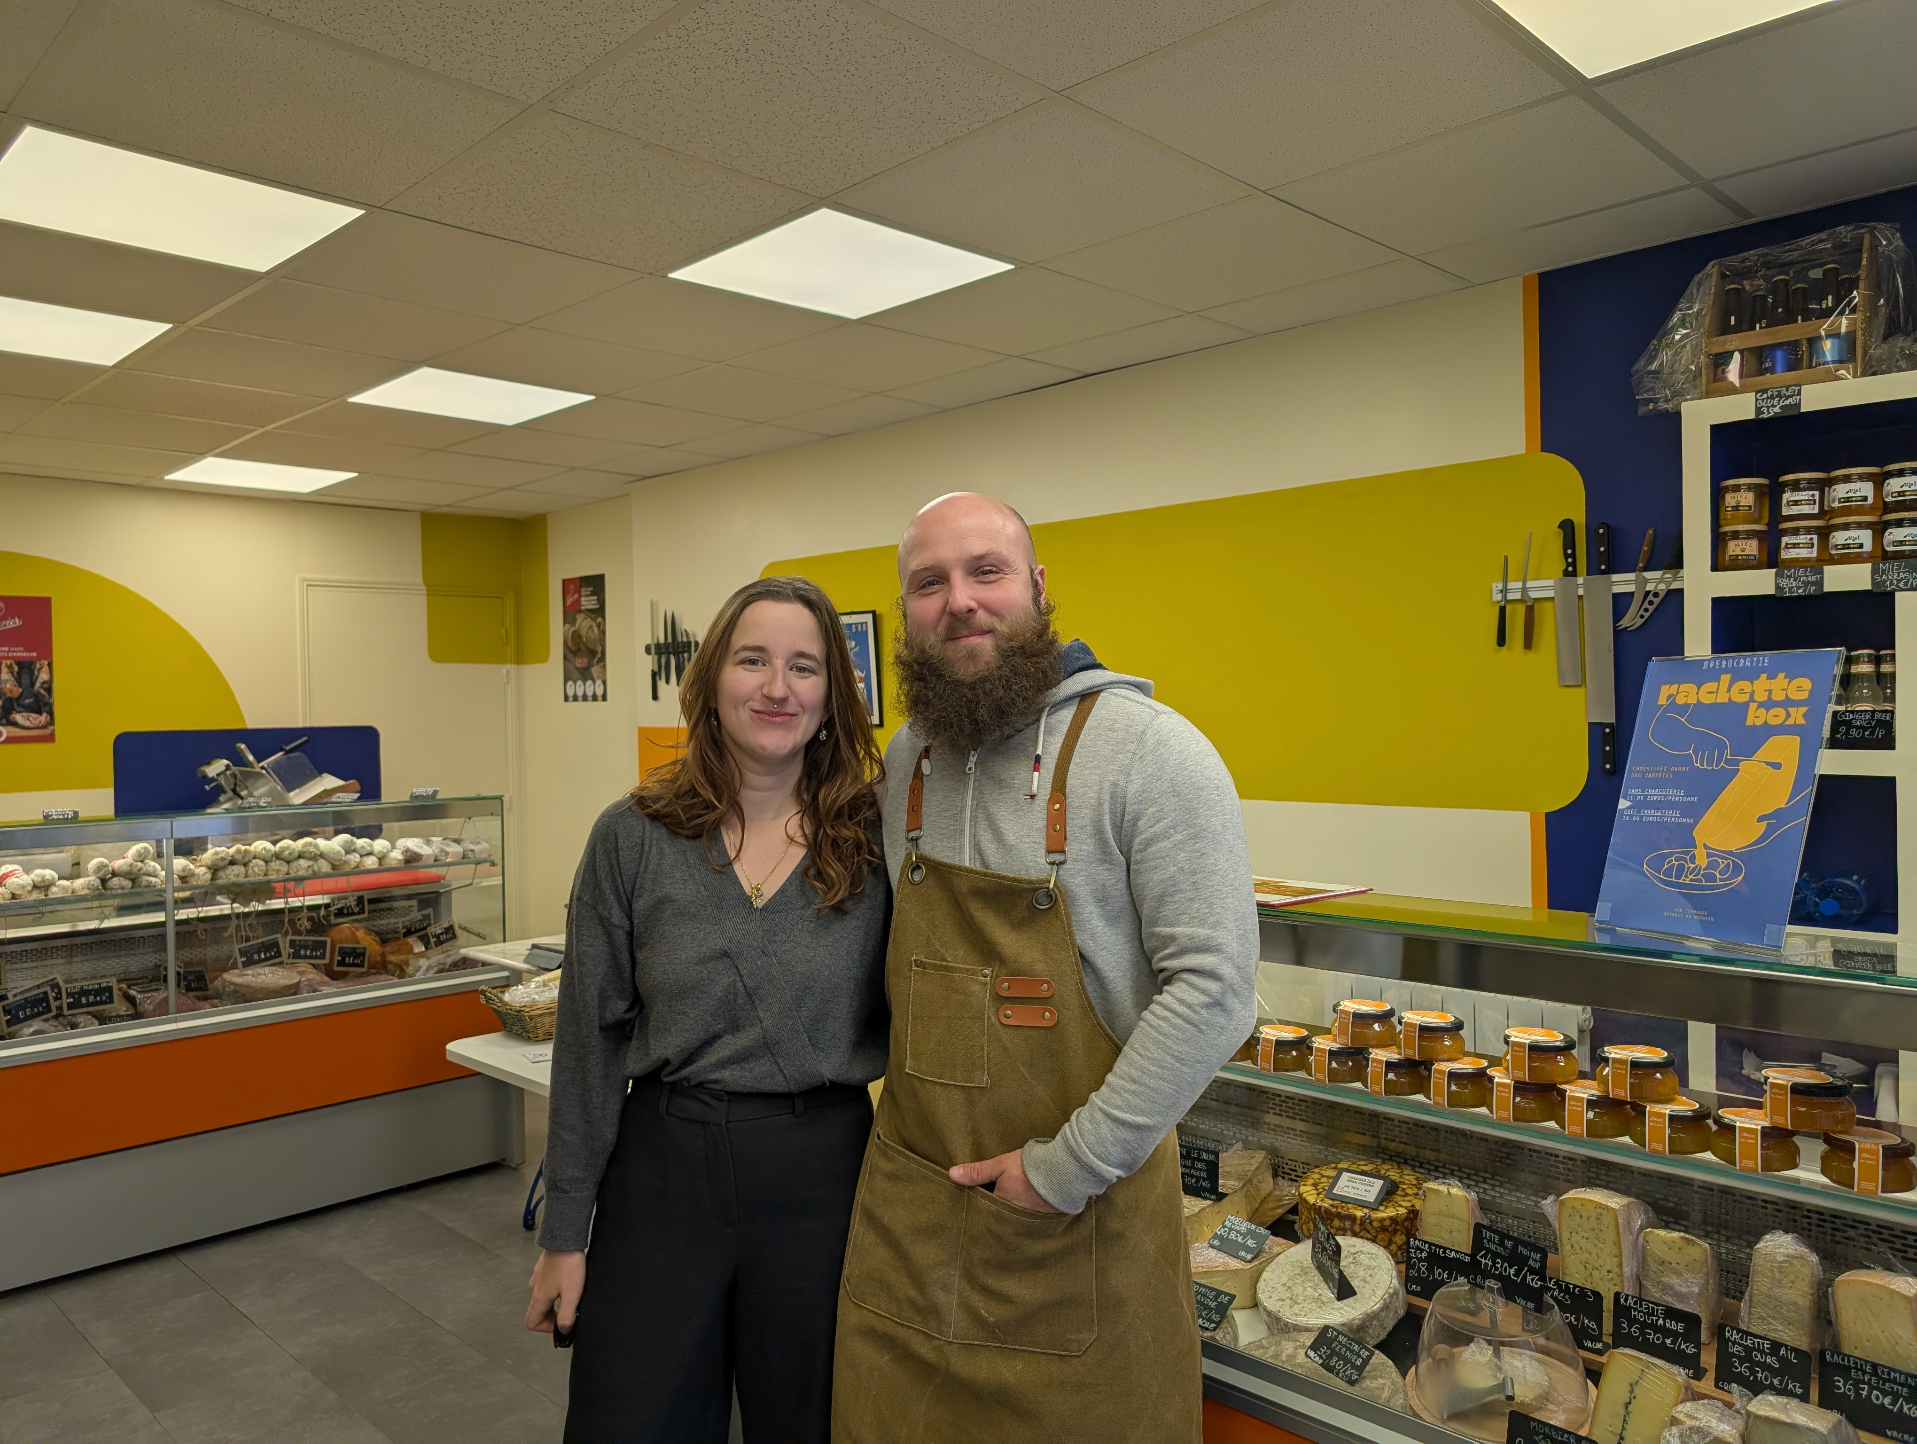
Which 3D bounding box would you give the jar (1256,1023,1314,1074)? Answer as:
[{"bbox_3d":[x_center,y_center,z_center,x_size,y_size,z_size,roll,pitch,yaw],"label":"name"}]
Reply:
[{"bbox_3d":[0.414,0.419,1.711,0.075,0.046,0.075,-1,1,0],"label":"jar"}]

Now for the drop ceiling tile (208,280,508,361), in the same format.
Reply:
[{"bbox_3d":[-1.532,-1.013,3.385,0.596,0.015,0.596,0,2,44],"label":"drop ceiling tile"}]

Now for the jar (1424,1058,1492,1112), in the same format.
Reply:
[{"bbox_3d":[0.577,0.417,1.544,0.076,0.045,0.076,-1,1,0],"label":"jar"}]

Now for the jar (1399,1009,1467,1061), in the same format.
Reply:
[{"bbox_3d":[0.563,0.374,1.584,0.075,0.046,0.075,-1,1,0],"label":"jar"}]

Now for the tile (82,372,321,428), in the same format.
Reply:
[{"bbox_3d":[-2.442,-1.037,4.274,0.600,0.020,0.600,0,1,45],"label":"tile"}]

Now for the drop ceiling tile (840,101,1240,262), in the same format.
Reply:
[{"bbox_3d":[0.165,-1.025,2.563,0.597,0.020,0.597,0,2,44],"label":"drop ceiling tile"}]

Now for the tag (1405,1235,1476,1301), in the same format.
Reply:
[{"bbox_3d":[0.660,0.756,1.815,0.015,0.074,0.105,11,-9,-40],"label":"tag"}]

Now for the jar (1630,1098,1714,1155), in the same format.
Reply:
[{"bbox_3d":[0.745,0.420,1.390,0.075,0.046,0.075,-1,1,0],"label":"jar"}]

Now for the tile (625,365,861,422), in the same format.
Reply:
[{"bbox_3d":[-0.703,-1.068,4.317,0.600,0.020,0.600,0,1,45],"label":"tile"}]

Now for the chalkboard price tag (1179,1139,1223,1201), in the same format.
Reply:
[{"bbox_3d":[0.346,0.642,1.930,0.097,0.075,0.030,0,2,44],"label":"chalkboard price tag"}]

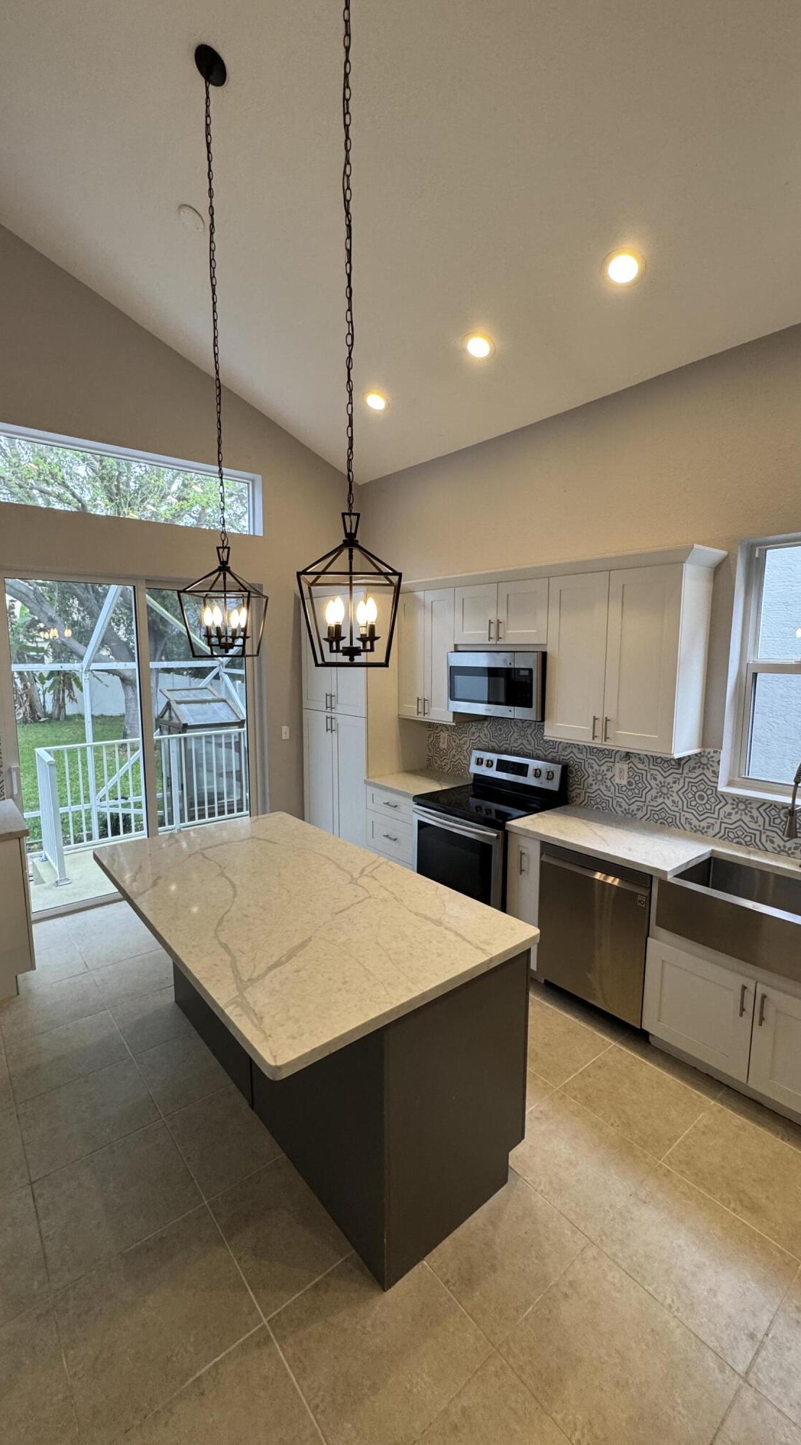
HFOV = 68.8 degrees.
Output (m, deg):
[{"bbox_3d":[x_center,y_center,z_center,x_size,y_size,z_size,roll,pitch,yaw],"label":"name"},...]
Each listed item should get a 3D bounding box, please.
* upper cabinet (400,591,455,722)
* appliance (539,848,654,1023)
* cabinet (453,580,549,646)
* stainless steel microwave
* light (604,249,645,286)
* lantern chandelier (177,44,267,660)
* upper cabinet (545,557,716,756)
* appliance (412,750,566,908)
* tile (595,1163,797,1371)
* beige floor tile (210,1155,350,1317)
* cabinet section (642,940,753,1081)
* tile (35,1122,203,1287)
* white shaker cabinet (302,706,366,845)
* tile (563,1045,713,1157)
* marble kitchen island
[{"bbox_3d":[0.293,-0.482,4.257,0.330,0.920,0.595,-6,10,-39],"label":"upper cabinet"},{"bbox_3d":[1.183,1.067,3.155,0.600,0.835,0.606,-6,10,-39],"label":"appliance"},{"bbox_3d":[0.731,-0.683,3.748,0.320,0.395,0.760,-6,10,-39],"label":"cabinet"},{"bbox_3d":[0.707,-0.253,3.778,0.390,0.405,0.759,-6,10,-39],"label":"stainless steel microwave"},{"bbox_3d":[0.973,-1.979,2.542,0.182,0.020,0.182,23,-8,-39],"label":"light"},{"bbox_3d":[-0.765,-1.438,2.458,0.305,2.320,0.305,0,8,2],"label":"lantern chandelier"},{"bbox_3d":[1.212,-0.341,3.197,0.320,0.935,0.765,-6,10,-39],"label":"upper cabinet"},{"bbox_3d":[0.567,0.814,3.776,0.685,1.170,0.765,-6,10,-39],"label":"appliance"},{"bbox_3d":[0.929,1.672,1.839,0.450,0.010,0.450,-6,10,-39],"label":"tile"},{"bbox_3d":[-0.349,1.676,1.999,0.457,0.012,0.457,-6,10,-39],"label":"beige floor tile"},{"bbox_3d":[1.507,1.216,2.726,0.580,0.455,0.455,-6,10,-39],"label":"cabinet section"},{"bbox_3d":[-0.997,1.667,2.064,0.457,0.012,0.457,-6,10,-39],"label":"tile"},{"bbox_3d":[-0.313,0.568,4.919,0.610,1.348,0.935,-6,10,-39],"label":"white shaker cabinet"},{"bbox_3d":[0.997,1.586,2.478,0.450,0.010,0.450,-6,10,-39],"label":"tile"},{"bbox_3d":[-0.498,1.136,2.501,1.050,0.925,1.902,-6,10,-39],"label":"marble kitchen island"}]

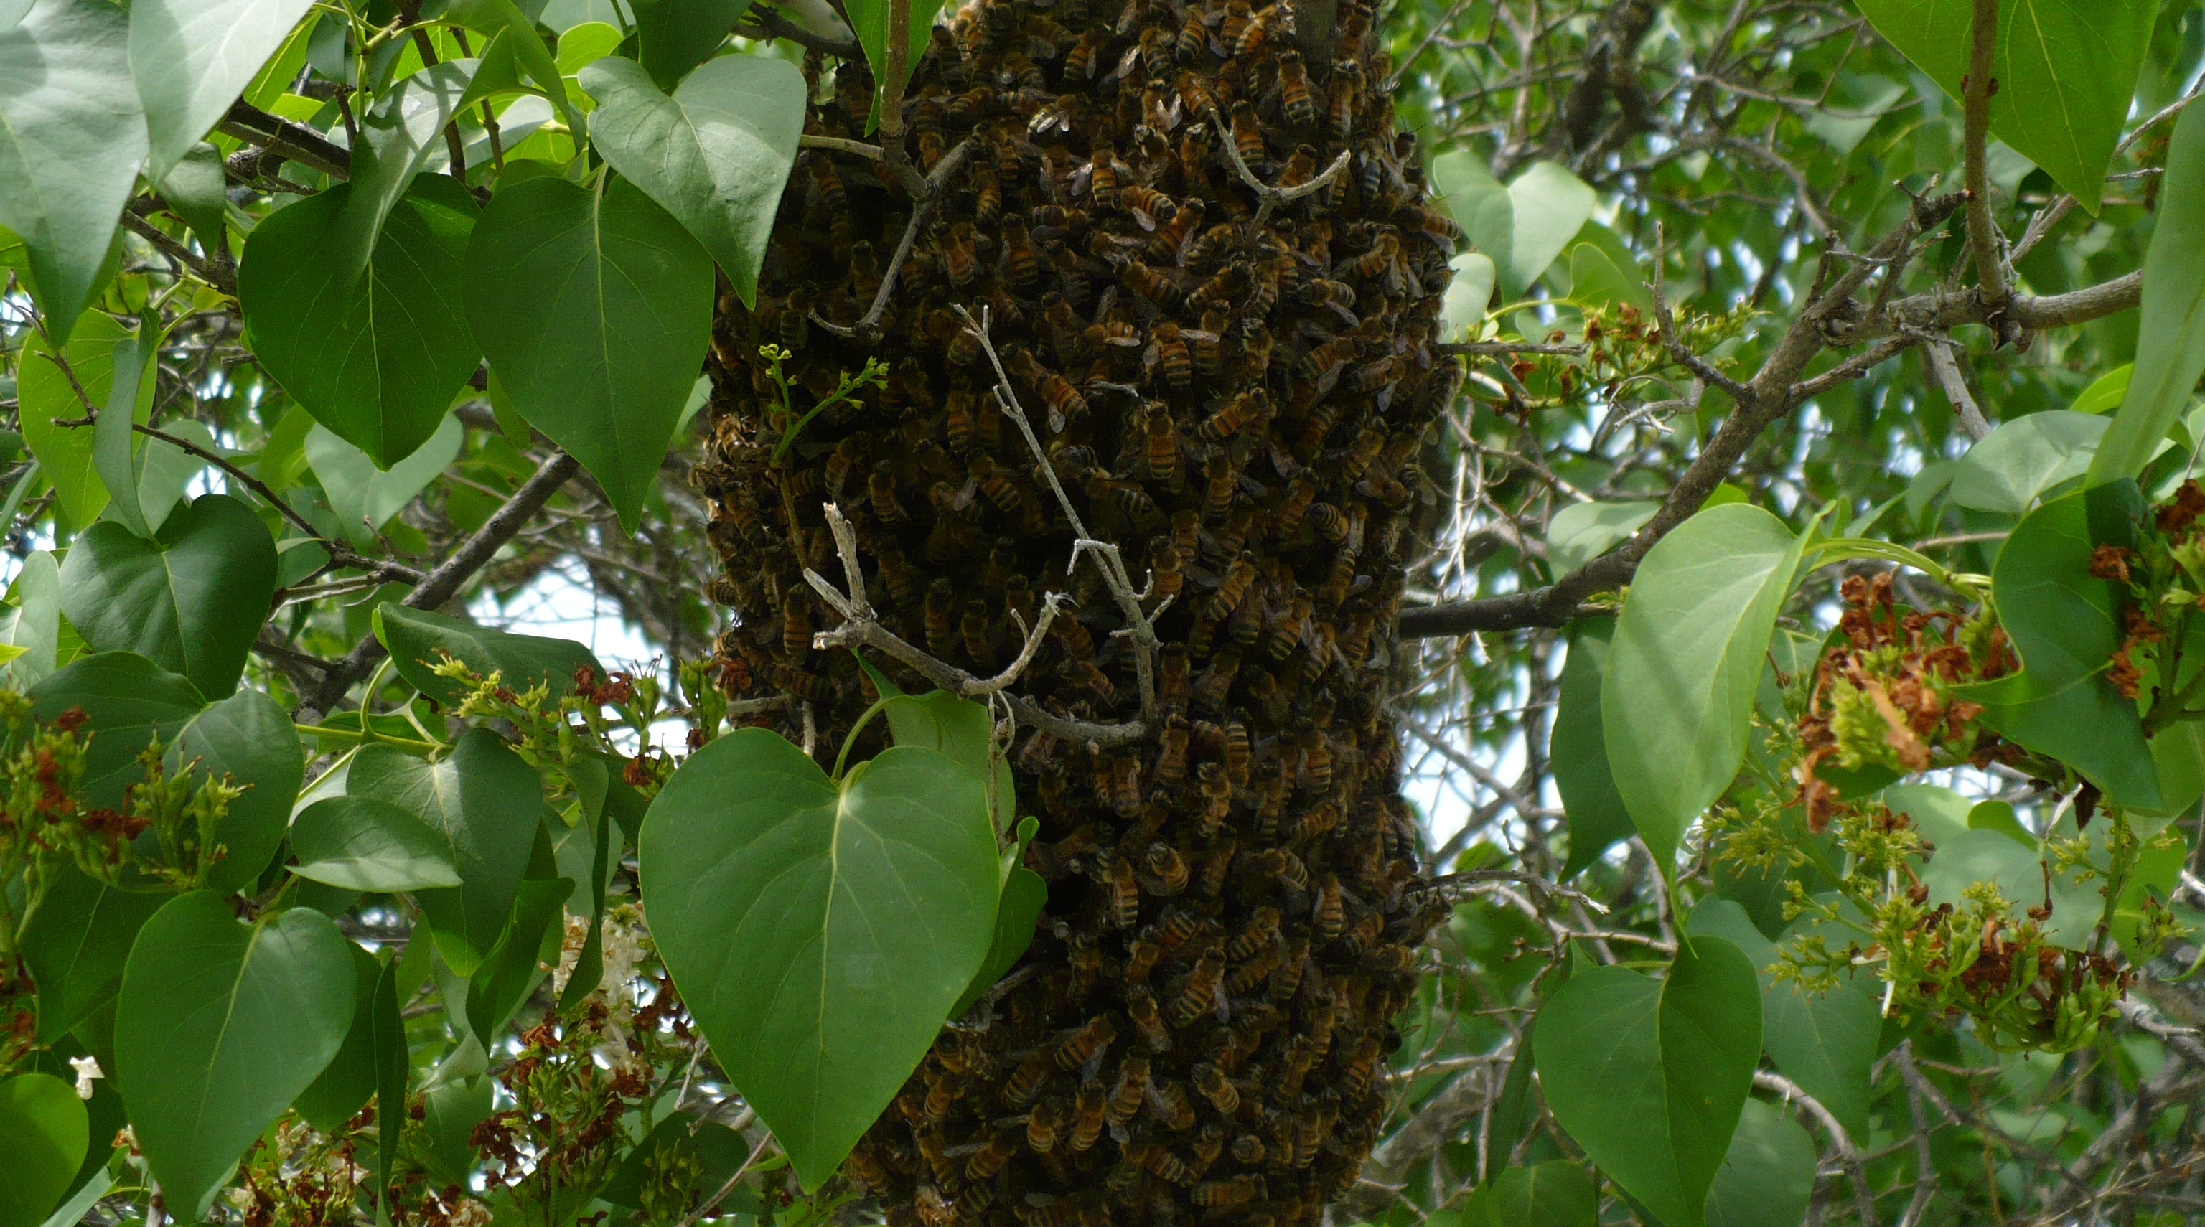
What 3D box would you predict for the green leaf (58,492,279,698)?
[{"bbox_3d":[-0.218,-0.004,0.550,0.050,0.057,0.020,-11,-28,-21],"label":"green leaf"}]

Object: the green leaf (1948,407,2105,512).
[{"bbox_3d":[0.218,-0.036,0.550,0.045,0.010,0.035,-31,43,-30],"label":"green leaf"}]

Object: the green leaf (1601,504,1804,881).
[{"bbox_3d":[0.126,0.017,0.500,0.041,0.083,0.022,17,-8,32],"label":"green leaf"}]

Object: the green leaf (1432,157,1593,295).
[{"bbox_3d":[0.100,-0.095,0.575,0.040,0.043,0.013,6,-35,4],"label":"green leaf"}]

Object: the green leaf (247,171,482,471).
[{"bbox_3d":[-0.143,-0.057,0.455,0.046,0.057,0.012,-4,-5,-6],"label":"green leaf"}]

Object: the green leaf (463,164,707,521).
[{"bbox_3d":[-0.113,-0.058,0.520,0.055,0.079,0.015,-6,4,-12],"label":"green leaf"}]

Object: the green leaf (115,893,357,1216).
[{"bbox_3d":[-0.191,0.098,0.520,0.050,0.072,0.018,13,-22,-18],"label":"green leaf"}]

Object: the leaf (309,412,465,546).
[{"bbox_3d":[-0.208,-0.042,0.680,0.046,0.056,0.015,5,-23,-17],"label":"leaf"}]

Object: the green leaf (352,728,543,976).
[{"bbox_3d":[-0.135,0.049,0.485,0.039,0.051,0.013,-13,-17,-10],"label":"green leaf"}]

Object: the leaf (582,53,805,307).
[{"bbox_3d":[-0.072,-0.077,0.420,0.038,0.052,0.013,-14,-29,-11],"label":"leaf"}]

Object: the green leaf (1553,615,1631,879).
[{"bbox_3d":[0.108,0.028,0.495,0.033,0.058,0.012,10,-1,22],"label":"green leaf"}]

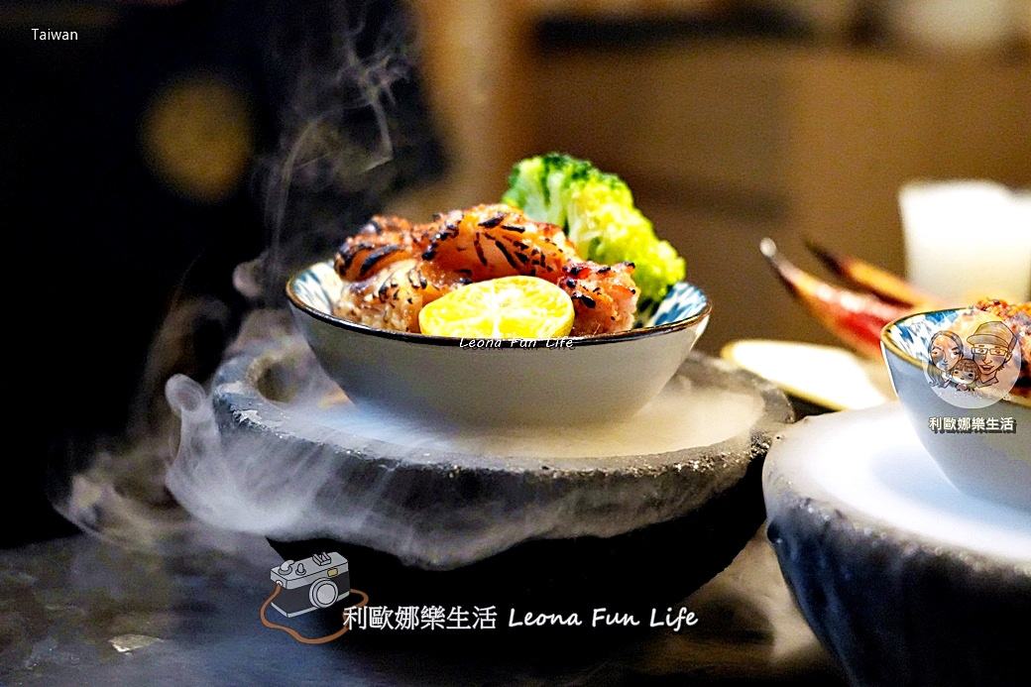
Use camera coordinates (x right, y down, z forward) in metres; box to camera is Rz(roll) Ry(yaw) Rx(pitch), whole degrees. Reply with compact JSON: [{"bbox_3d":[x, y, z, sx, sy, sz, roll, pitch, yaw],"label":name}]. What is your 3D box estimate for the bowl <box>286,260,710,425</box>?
[{"bbox_3d":[-0.005,0.007,0.473,0.115,0.043,0.115,2,15,-1],"label":"bowl"}]

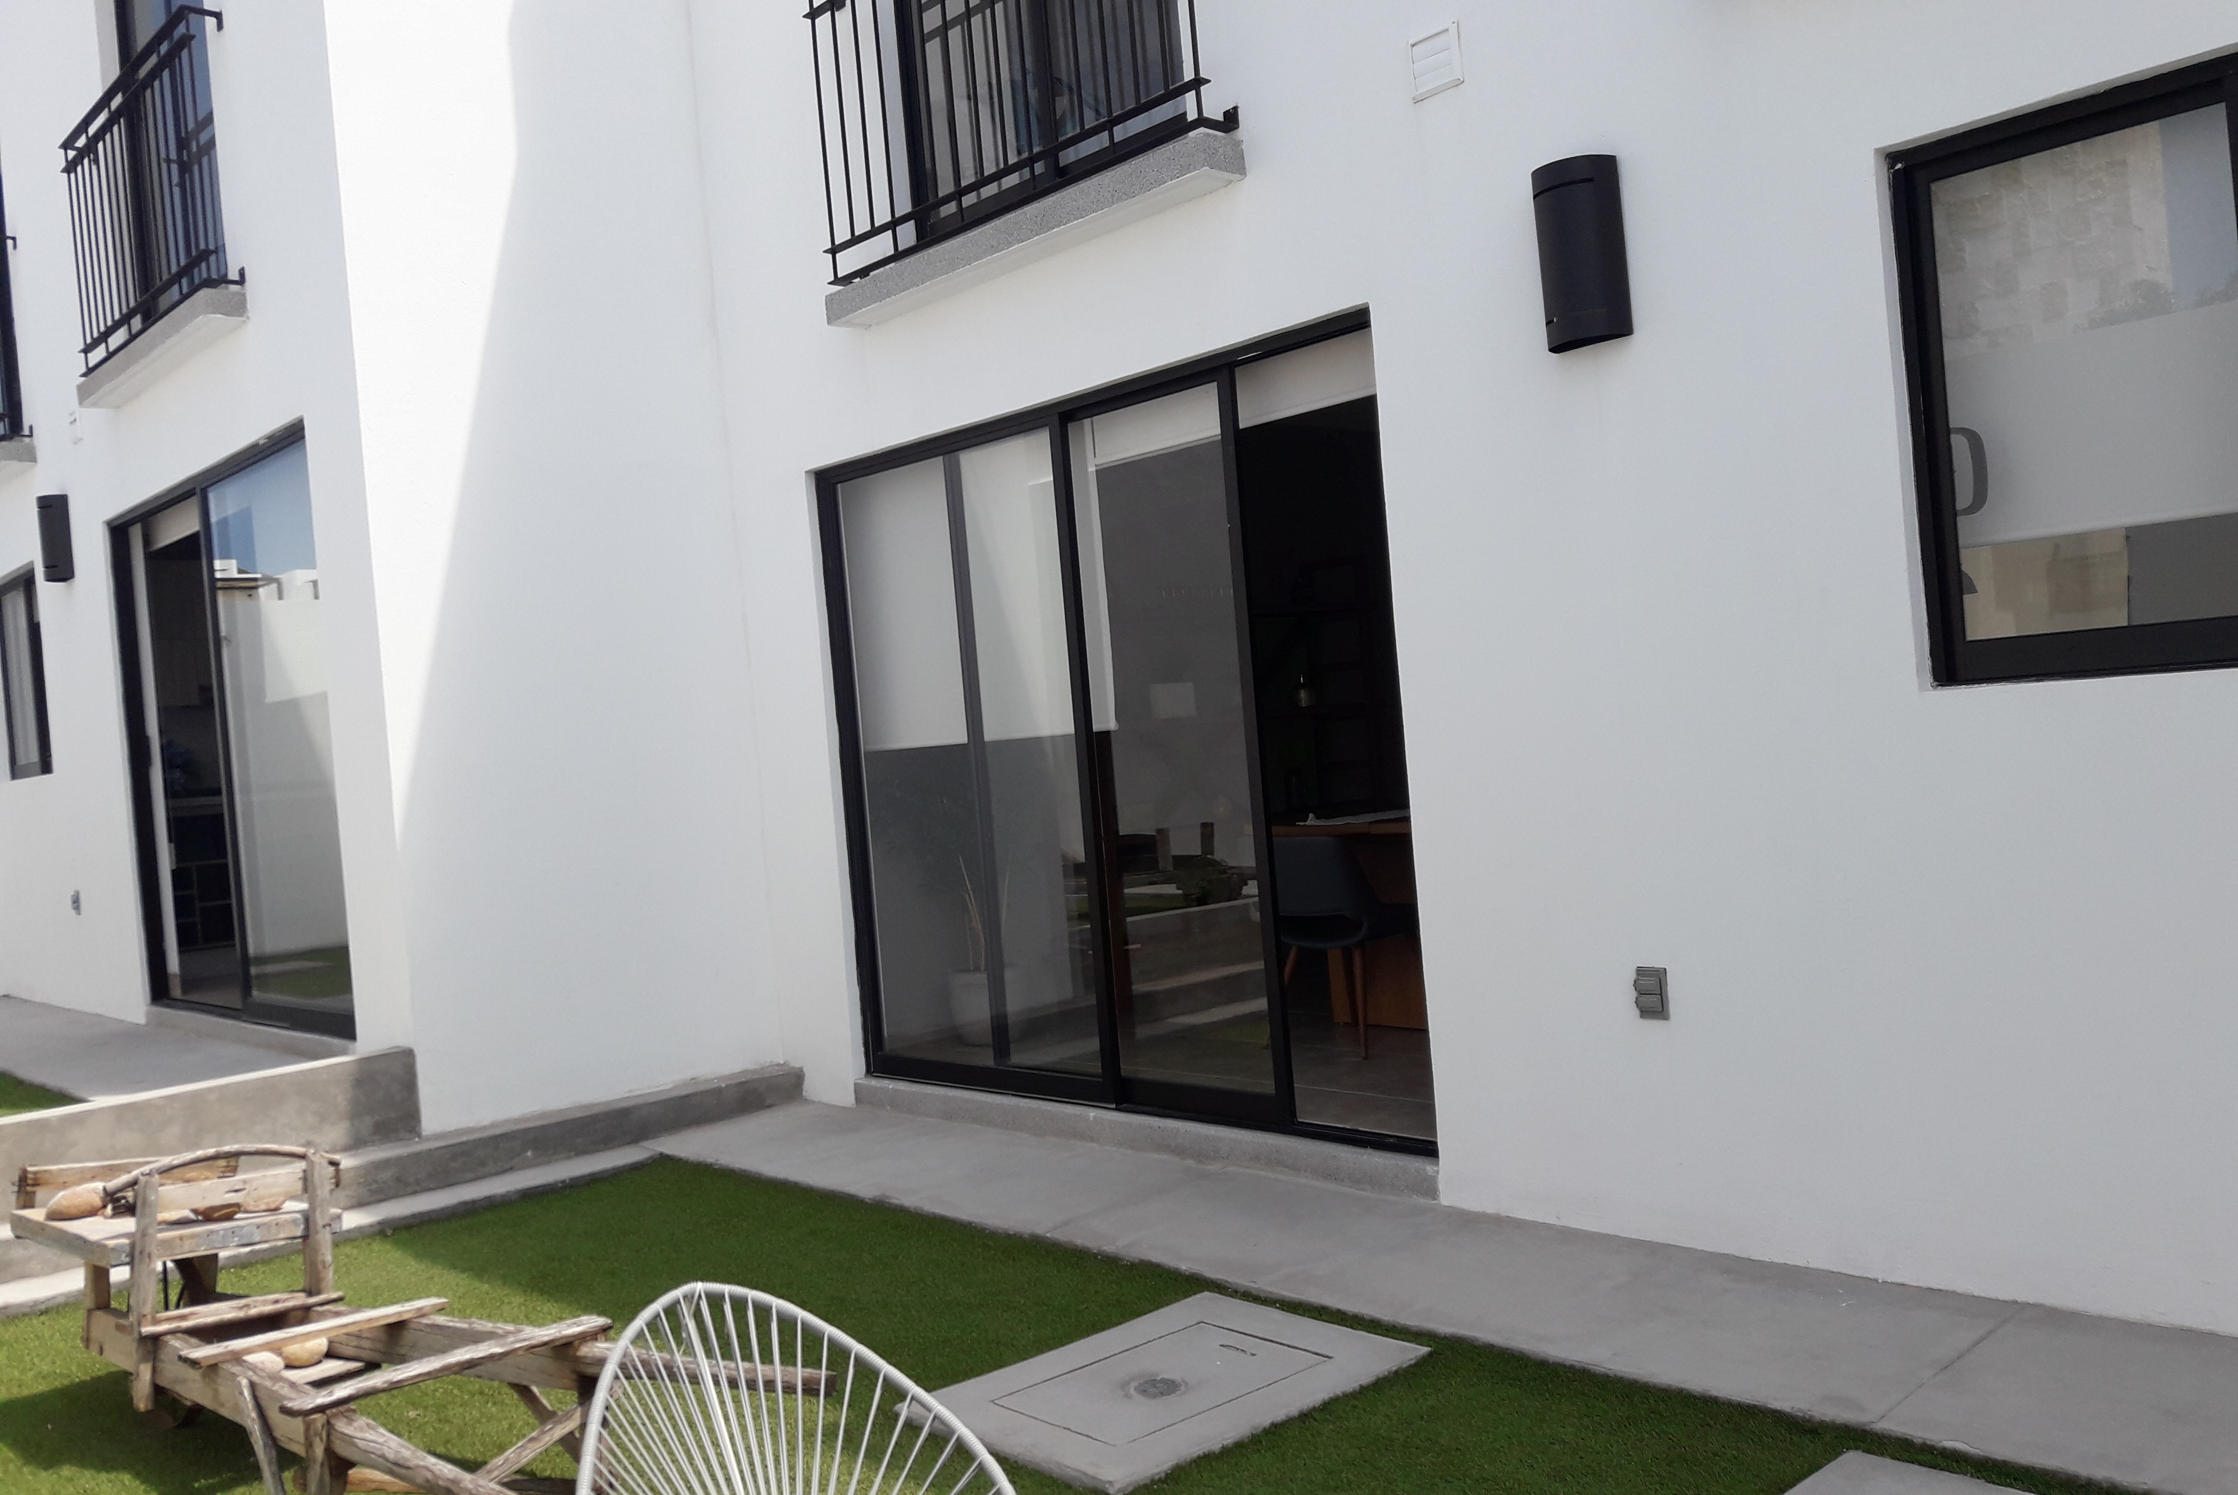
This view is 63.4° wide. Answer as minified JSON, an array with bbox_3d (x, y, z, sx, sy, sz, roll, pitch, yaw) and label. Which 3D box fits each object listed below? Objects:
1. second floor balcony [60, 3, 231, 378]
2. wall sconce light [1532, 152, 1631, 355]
[{"bbox_3d":[-3.757,-2.071,6.988,0.139,0.964,1.684,-5,0,-43],"label":"second floor balcony"},{"bbox_3d":[1.000,-1.083,3.973,0.100,0.390,0.195,-5,0,-43],"label":"wall sconce light"}]

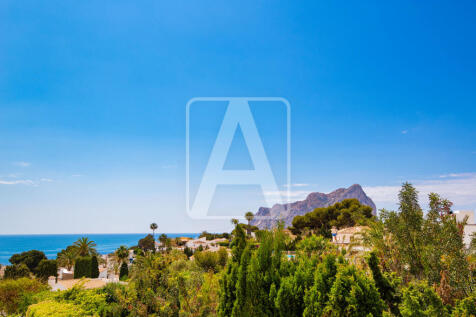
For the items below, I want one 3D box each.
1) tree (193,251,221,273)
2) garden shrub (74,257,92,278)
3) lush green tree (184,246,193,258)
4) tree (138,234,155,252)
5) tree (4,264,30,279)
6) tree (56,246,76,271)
[{"bbox_3d":[-3.562,12.132,46.305,3.040,2.770,2.880,1,-11,-4],"label":"tree"},{"bbox_3d":[-21.802,15.428,55.952,2.540,3.200,2.030,4,-11,-20],"label":"garden shrub"},{"bbox_3d":[-12.057,22.969,96.577,1.950,3.070,1.950,1,-11,-7],"label":"lush green tree"},{"bbox_3d":[-25.304,23.705,109.649,4.420,5.380,4.200,2,-11,-13],"label":"tree"},{"bbox_3d":[-31.086,16.276,55.899,3.670,2.660,3.480,5,-12,-28],"label":"tree"},{"bbox_3d":[-30.935,18.103,71.521,3.610,4.460,3.430,4,-12,-22],"label":"tree"}]

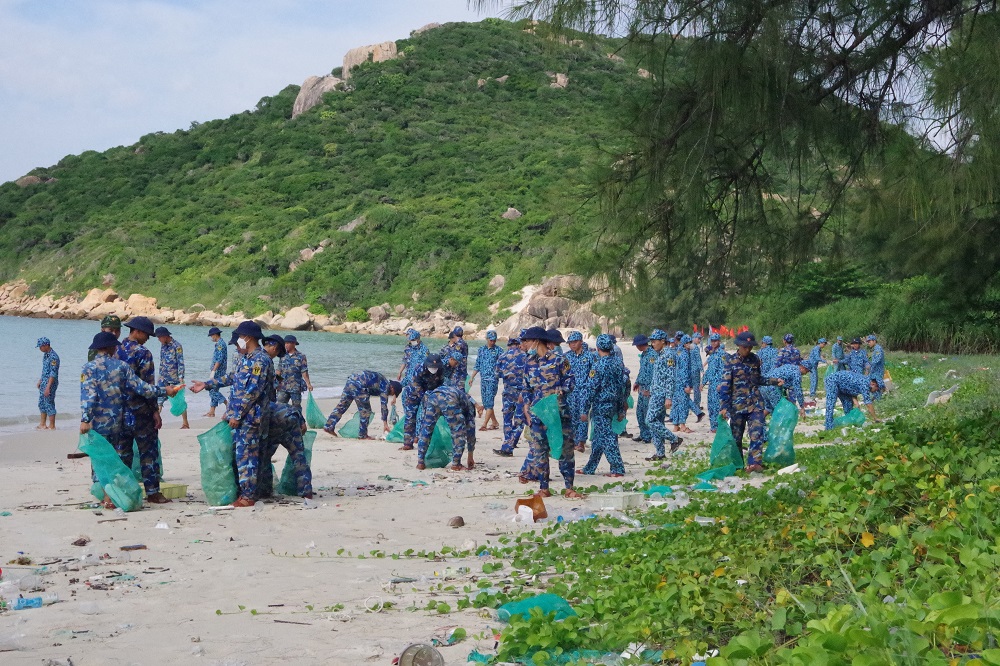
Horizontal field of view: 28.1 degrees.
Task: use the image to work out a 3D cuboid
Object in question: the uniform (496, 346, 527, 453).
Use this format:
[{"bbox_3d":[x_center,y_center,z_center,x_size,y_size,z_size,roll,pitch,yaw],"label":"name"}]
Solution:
[{"bbox_3d":[0.183,0.942,28.100,0.520,1.540,0.420,0,1,-27],"label":"uniform"}]

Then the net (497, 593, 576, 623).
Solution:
[{"bbox_3d":[0.199,1.508,10.900,0.440,0.190,0.320,0,1,0],"label":"net"}]

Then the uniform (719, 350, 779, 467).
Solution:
[{"bbox_3d":[2.933,0.891,23.600,0.700,1.380,0.420,0,0,-6],"label":"uniform"}]

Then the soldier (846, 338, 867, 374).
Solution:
[{"bbox_3d":[8.980,0.971,50.500,0.560,1.680,0.380,0,0,9],"label":"soldier"}]

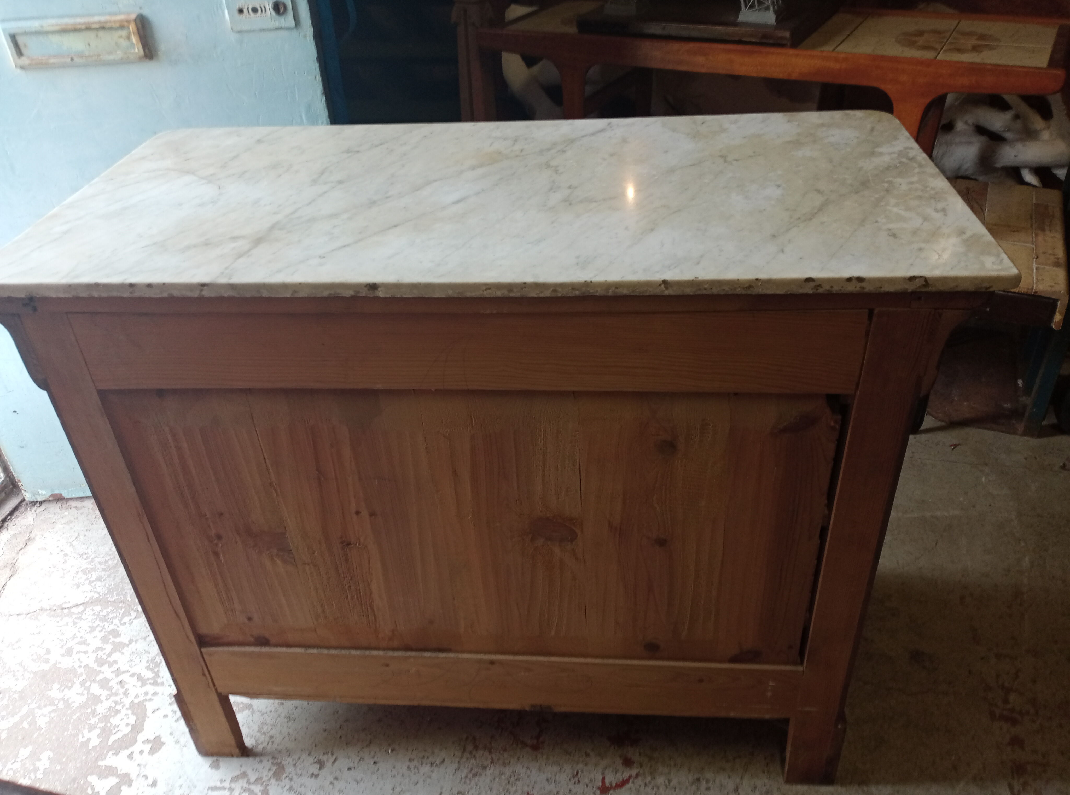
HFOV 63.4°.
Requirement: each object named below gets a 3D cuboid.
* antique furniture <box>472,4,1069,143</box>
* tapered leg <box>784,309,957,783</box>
[{"bbox_3d":[0.552,-0.707,2.180,1.280,0.440,0.470,15,38,26],"label":"antique furniture"},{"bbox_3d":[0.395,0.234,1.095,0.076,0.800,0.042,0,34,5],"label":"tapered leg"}]

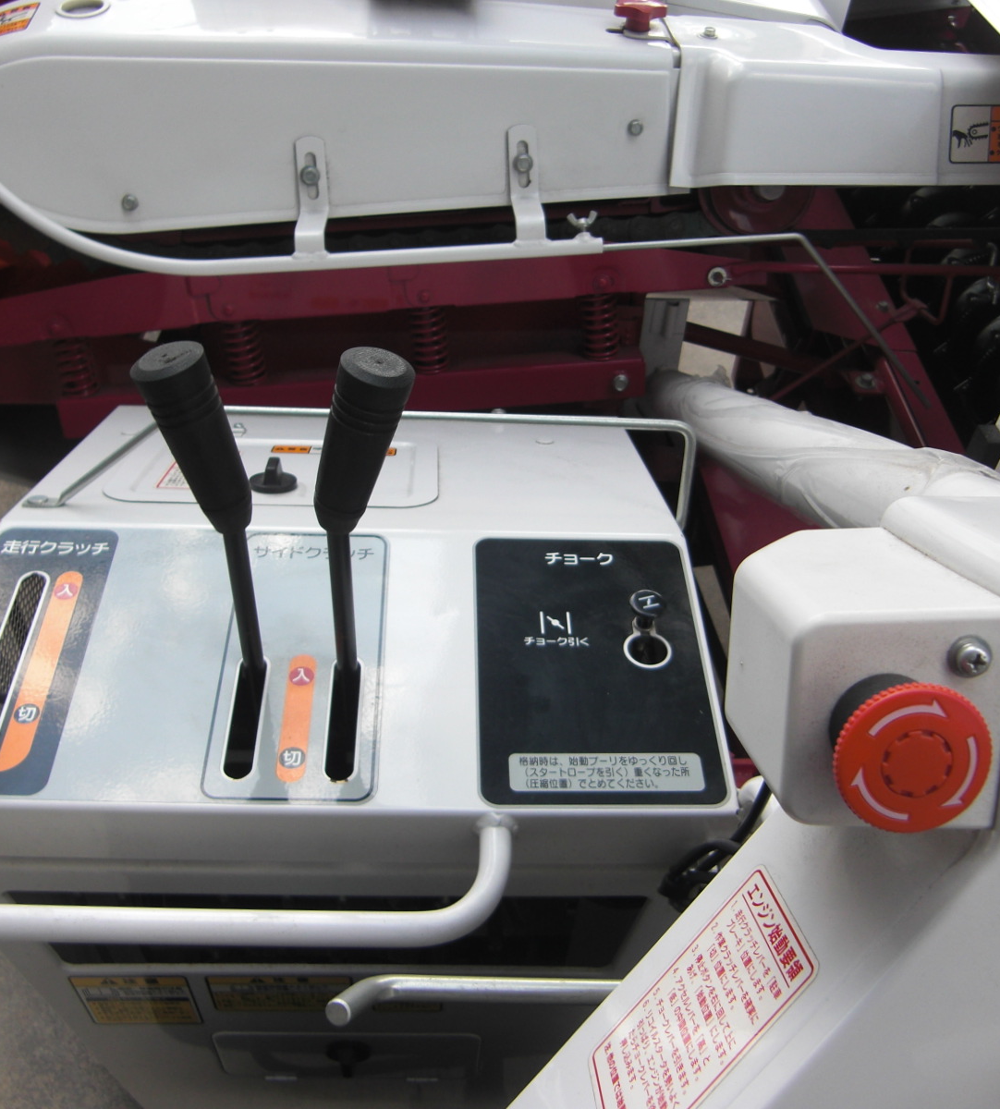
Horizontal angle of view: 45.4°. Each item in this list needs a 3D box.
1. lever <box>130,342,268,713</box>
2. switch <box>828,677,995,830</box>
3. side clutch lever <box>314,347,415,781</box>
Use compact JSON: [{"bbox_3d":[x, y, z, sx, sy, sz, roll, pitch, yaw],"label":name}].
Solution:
[{"bbox_3d":[-0.125,-0.006,0.542,0.034,0.197,0.030,-3,41,2],"label":"lever"},{"bbox_3d":[0.105,0.050,0.315,0.040,0.040,0.027,0,14,-3],"label":"switch"},{"bbox_3d":[-0.067,-0.005,0.543,0.034,0.196,0.030,6,41,-5],"label":"side clutch lever"}]

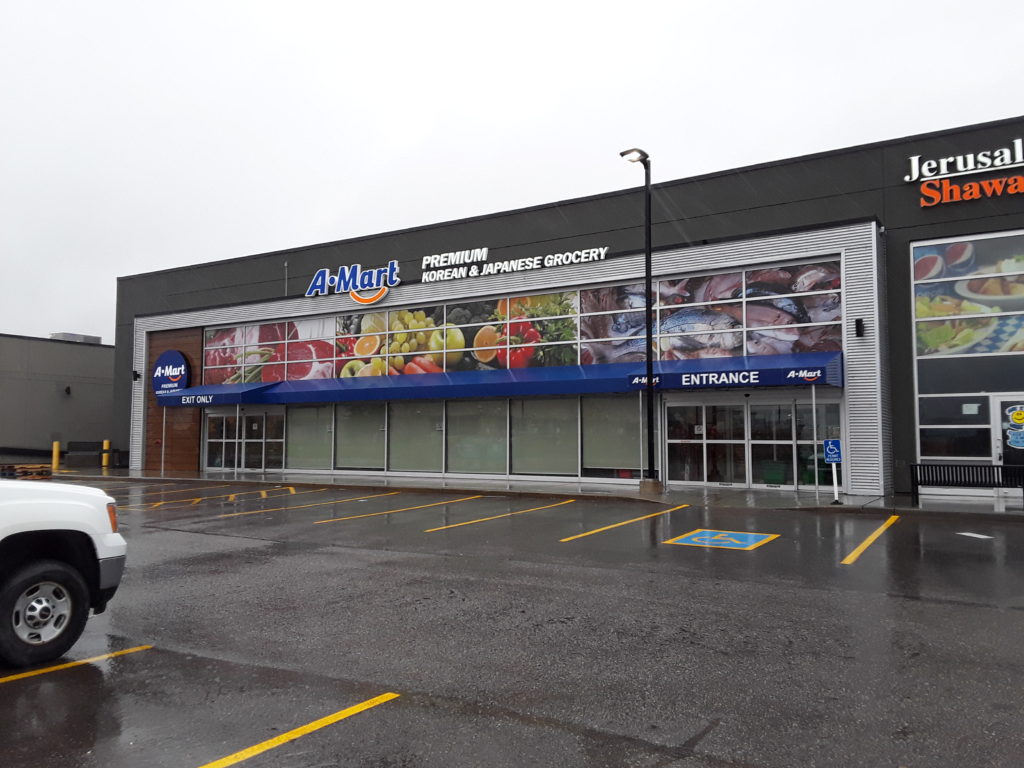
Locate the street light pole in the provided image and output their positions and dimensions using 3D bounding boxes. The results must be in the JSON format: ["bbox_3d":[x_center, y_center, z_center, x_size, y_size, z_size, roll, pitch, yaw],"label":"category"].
[{"bbox_3d":[3.038,-1.434,19.226,0.470,7.959,1.150,-2,-5,33],"label":"street light pole"}]

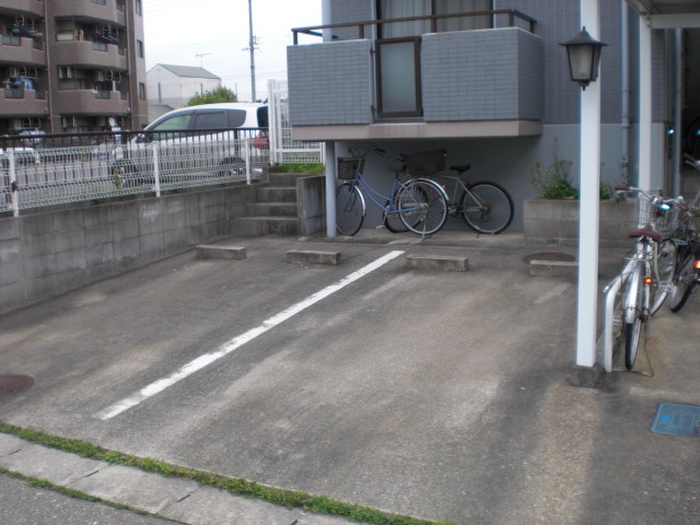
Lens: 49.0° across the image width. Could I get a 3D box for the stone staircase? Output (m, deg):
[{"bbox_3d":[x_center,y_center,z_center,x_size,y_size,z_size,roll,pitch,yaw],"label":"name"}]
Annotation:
[{"bbox_3d":[-0.900,-0.811,10.656,0.850,0.780,1.050,3,11,23],"label":"stone staircase"}]

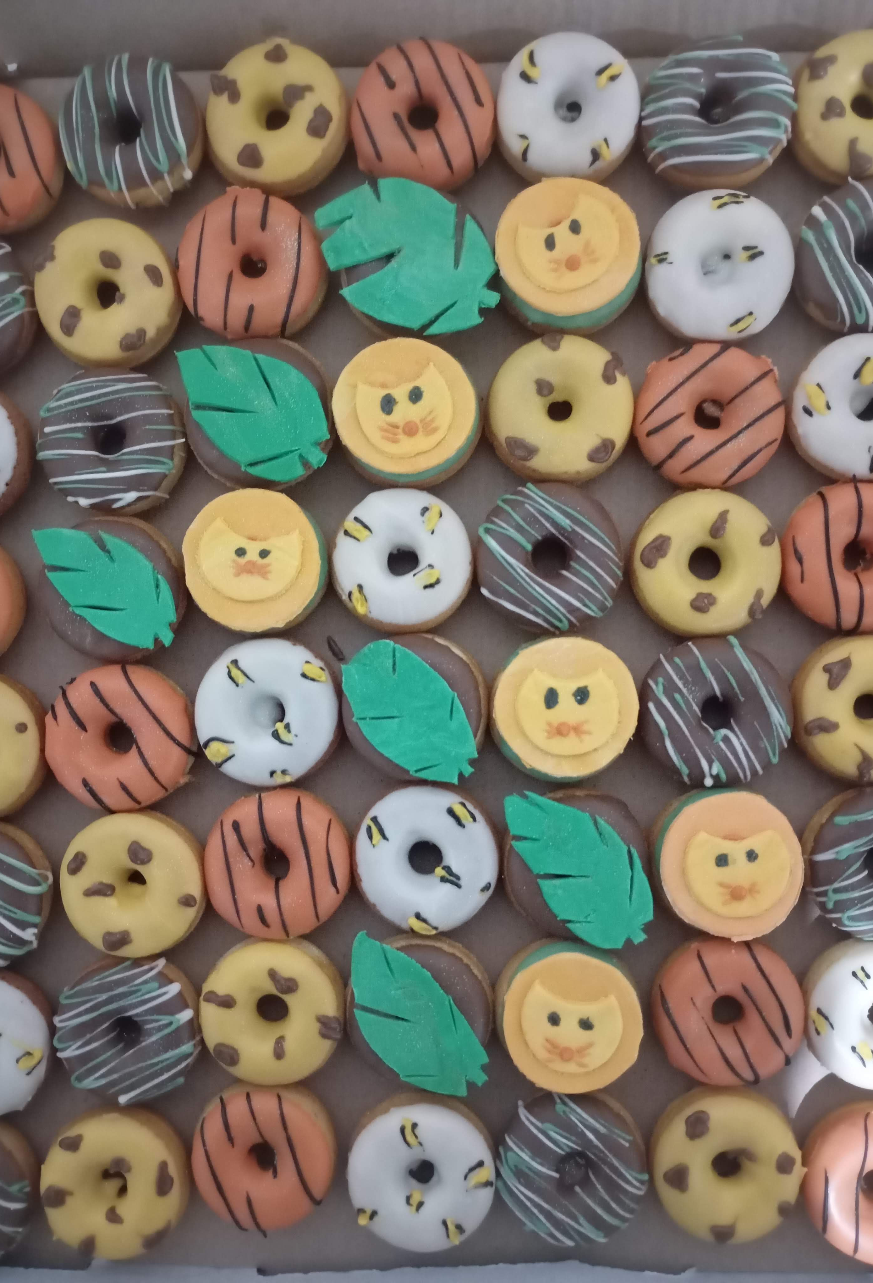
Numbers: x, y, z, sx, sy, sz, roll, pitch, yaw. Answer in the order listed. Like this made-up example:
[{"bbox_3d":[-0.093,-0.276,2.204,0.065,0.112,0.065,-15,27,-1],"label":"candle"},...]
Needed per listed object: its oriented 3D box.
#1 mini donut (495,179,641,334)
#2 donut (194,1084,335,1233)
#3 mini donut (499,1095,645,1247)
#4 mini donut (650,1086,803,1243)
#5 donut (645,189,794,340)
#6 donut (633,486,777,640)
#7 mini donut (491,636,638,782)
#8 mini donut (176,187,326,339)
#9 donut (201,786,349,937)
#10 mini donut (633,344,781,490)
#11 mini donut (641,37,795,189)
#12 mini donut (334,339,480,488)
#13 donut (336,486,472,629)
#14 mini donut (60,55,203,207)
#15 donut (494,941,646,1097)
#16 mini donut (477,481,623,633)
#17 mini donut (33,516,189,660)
[{"bbox_3d":[0.048,-0.141,0.380,0.053,0.027,0.053,0,90,3],"label":"mini donut"},{"bbox_3d":[-0.068,0.202,0.407,0.056,0.026,0.056,0,88,1],"label":"donut"},{"bbox_3d":[0.045,0.175,0.346,0.051,0.022,0.051,0,86,3],"label":"mini donut"},{"bbox_3d":[0.113,0.203,0.404,0.057,0.026,0.057,0,88,1],"label":"mini donut"},{"bbox_3d":[0.107,-0.143,0.395,0.054,0.025,0.055,0,88,1],"label":"donut"},{"bbox_3d":[0.098,-0.029,0.378,0.054,0.025,0.054,0,90,3],"label":"donut"},{"bbox_3d":[0.047,0.025,0.379,0.053,0.027,0.053,0,90,3],"label":"mini donut"},{"bbox_3d":[-0.071,-0.145,0.398,0.056,0.025,0.056,0,88,1],"label":"mini donut"},{"bbox_3d":[-0.055,0.076,0.359,0.051,0.022,0.051,0,86,3],"label":"donut"},{"bbox_3d":[0.103,-0.086,0.394,0.055,0.025,0.053,0,88,1],"label":"mini donut"},{"bbox_3d":[0.103,-0.193,0.379,0.054,0.025,0.054,0,90,3],"label":"mini donut"},{"bbox_3d":[-0.012,-0.090,0.415,0.057,0.029,0.057,0,88,1],"label":"mini donut"},{"bbox_3d":[-0.013,-0.030,0.393,0.053,0.025,0.053,0,88,1],"label":"donut"},{"bbox_3d":[-0.112,-0.187,0.381,0.052,0.022,0.052,0,86,3],"label":"mini donut"},{"bbox_3d":[0.051,0.144,0.405,0.056,0.029,0.056,0,88,1],"label":"donut"},{"bbox_3d":[0.045,-0.034,0.413,0.058,0.026,0.058,0,88,1],"label":"mini donut"},{"bbox_3d":[-0.124,-0.020,0.395,0.055,0.027,0.054,0,88,1],"label":"mini donut"}]

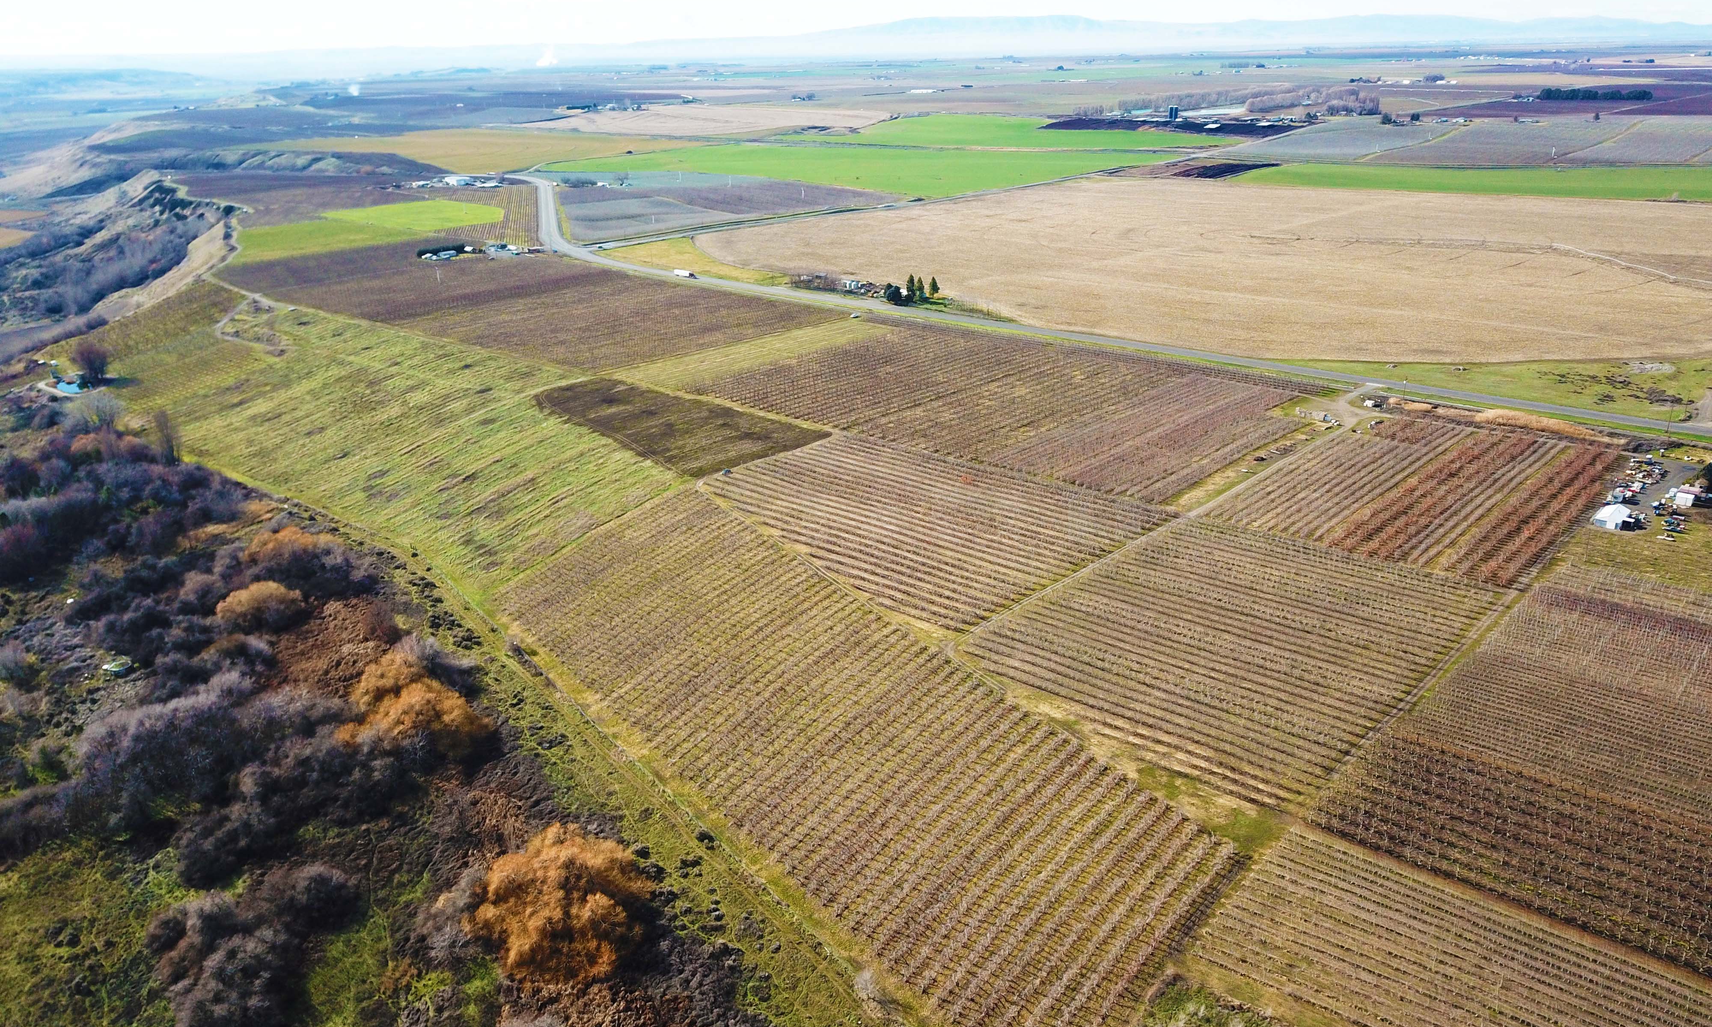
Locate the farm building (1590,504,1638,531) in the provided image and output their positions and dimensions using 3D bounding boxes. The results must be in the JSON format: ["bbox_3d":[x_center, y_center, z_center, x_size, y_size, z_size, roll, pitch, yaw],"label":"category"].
[{"bbox_3d":[240.080,1.300,404.430,10.500,3.800,15.800,16,25,37],"label":"farm building"}]

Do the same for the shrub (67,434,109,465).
[{"bbox_3d":[-340.200,-29.330,568.010,14.600,13.000,13.900,-12,23,-30],"label":"shrub"}]

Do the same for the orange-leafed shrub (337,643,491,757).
[{"bbox_3d":[-111.780,45.290,324.200,36.000,15.000,34.900,-8,21,-20],"label":"orange-leafed shrub"}]

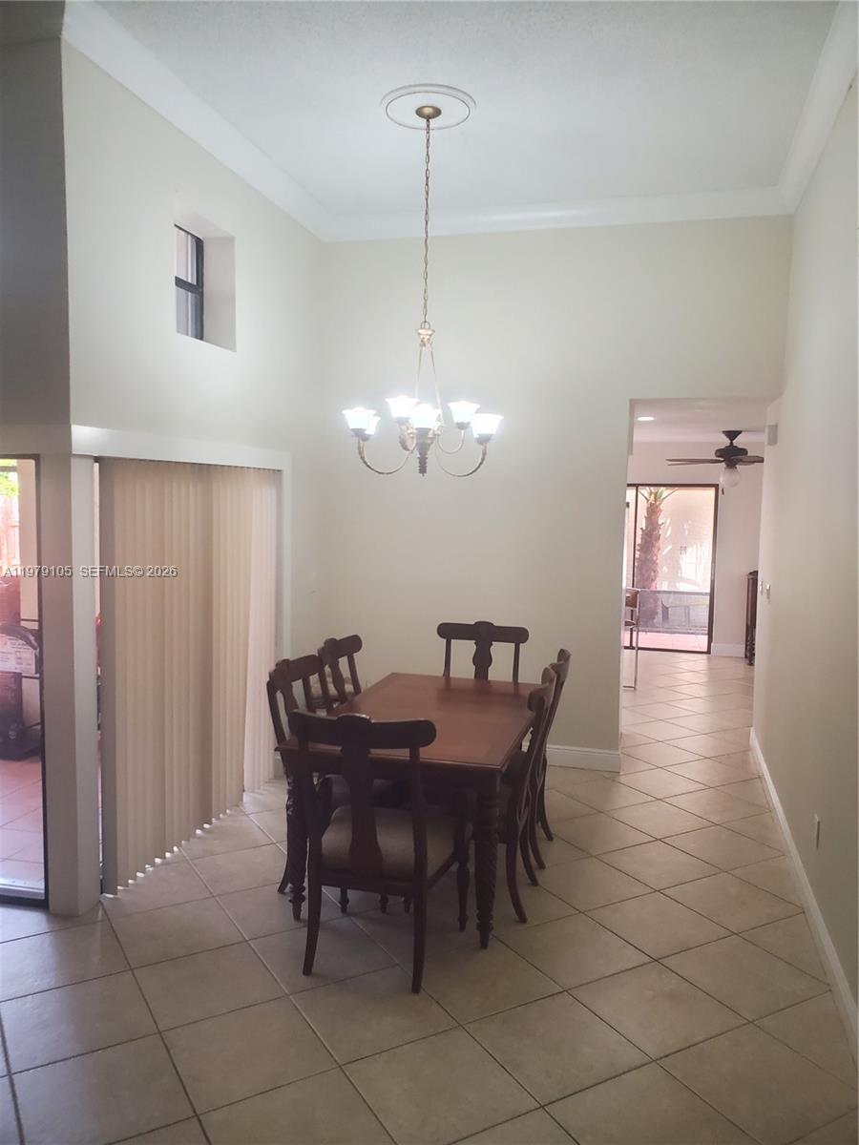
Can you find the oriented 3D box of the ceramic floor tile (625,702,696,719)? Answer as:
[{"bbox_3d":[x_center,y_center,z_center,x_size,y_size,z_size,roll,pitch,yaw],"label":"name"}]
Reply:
[{"bbox_3d":[2.009,1.226,7.456,0.448,0.010,0.448,-2,5,-30],"label":"ceramic floor tile"}]

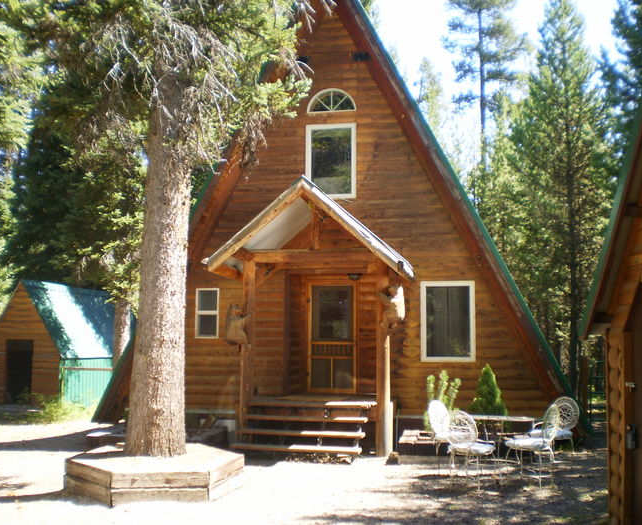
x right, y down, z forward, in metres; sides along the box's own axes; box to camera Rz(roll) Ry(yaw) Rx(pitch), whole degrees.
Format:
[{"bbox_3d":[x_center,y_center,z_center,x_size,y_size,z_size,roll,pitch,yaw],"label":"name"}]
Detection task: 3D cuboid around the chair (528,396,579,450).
[{"bbox_3d":[3.383,2.458,10.686,0.620,0.950,0.580,4,-7,-34],"label":"chair"}]

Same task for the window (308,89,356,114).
[{"bbox_3d":[0.193,-2.848,12.794,0.867,0.429,0.100,-1,-6,10],"label":"window"}]

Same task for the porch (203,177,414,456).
[{"bbox_3d":[-0.078,0.886,11.775,3.226,4.259,1.800,-1,-6,10],"label":"porch"}]

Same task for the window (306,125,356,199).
[{"bbox_3d":[0.173,-1.757,12.680,0.893,1.337,0.100,-1,-6,10],"label":"window"}]

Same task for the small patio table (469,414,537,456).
[{"bbox_3d":[2.441,2.464,9.764,0.920,0.730,0.920,-1,-6,10],"label":"small patio table"}]

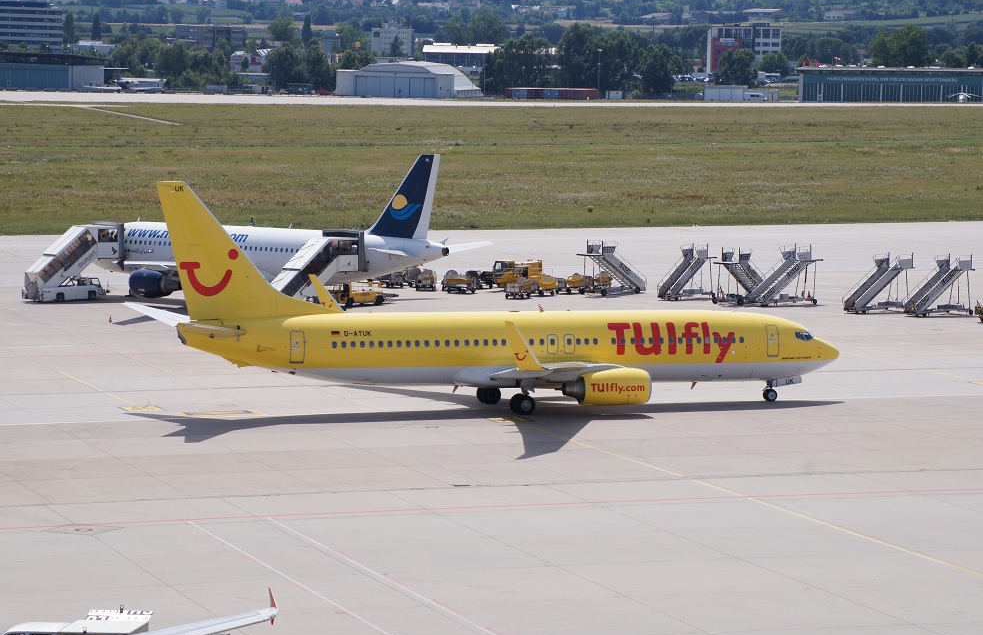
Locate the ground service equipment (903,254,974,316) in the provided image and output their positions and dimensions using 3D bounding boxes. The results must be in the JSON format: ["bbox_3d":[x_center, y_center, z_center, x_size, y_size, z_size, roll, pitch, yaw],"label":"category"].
[{"bbox_3d":[33.396,-2.421,244.180,5.000,4.350,2.200,-4,6,-42],"label":"ground service equipment"}]

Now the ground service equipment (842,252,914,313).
[{"bbox_3d":[29.350,-2.700,248.140,5.600,4.500,2.000,-3,6,-38],"label":"ground service equipment"}]

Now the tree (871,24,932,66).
[{"bbox_3d":[133.720,-87.290,1070.000,19.500,16.800,19.000,0,5,0],"label":"tree"}]

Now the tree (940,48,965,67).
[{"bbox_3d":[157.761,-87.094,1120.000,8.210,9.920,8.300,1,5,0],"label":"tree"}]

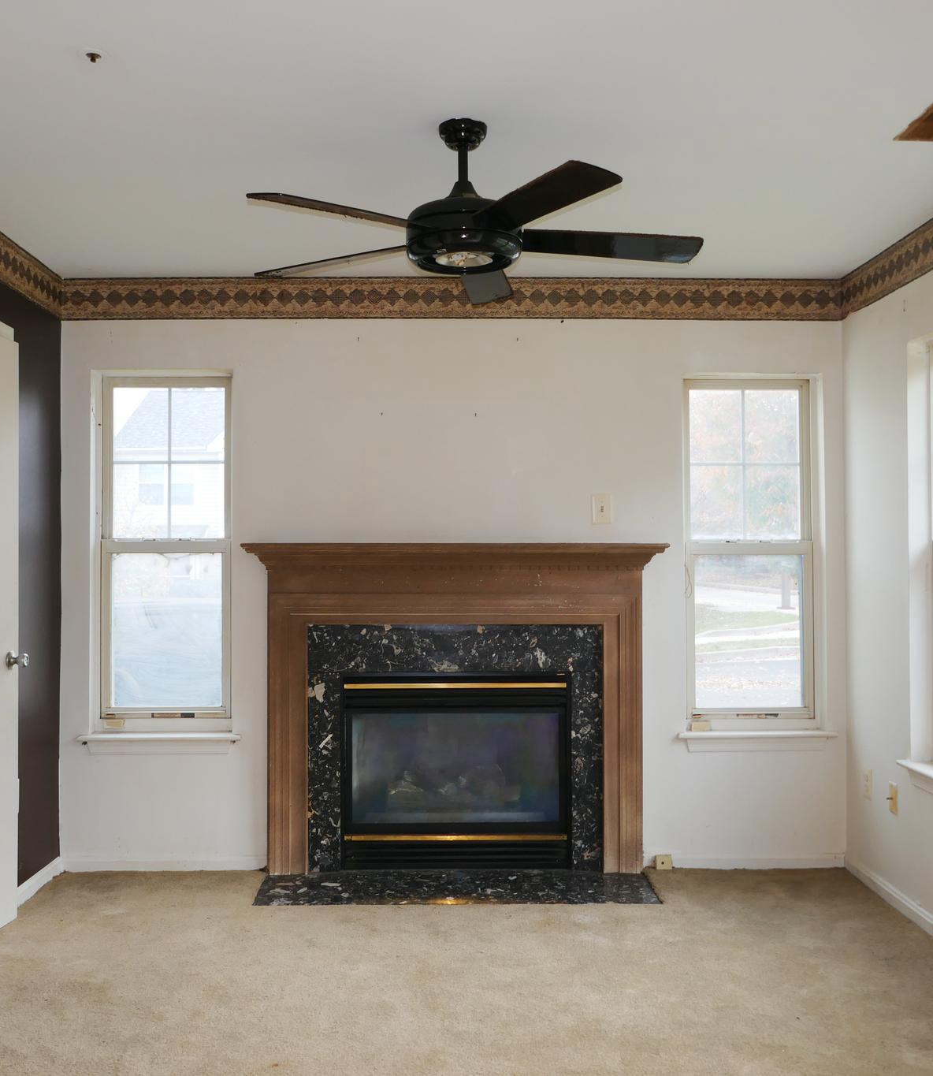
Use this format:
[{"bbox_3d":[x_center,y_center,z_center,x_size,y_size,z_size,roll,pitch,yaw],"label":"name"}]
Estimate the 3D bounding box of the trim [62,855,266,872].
[{"bbox_3d":[-1.230,1.330,4.577,0.842,0.065,0.016,0,-1,-1],"label":"trim"}]

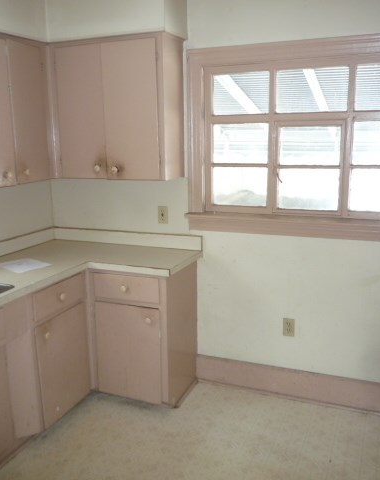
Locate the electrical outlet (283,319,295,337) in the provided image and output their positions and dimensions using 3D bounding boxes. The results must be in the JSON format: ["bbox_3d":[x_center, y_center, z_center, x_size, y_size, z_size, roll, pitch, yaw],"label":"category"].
[{"bbox_3d":[0.617,0.545,2.878,0.072,0.114,0.014,4,12,20],"label":"electrical outlet"}]

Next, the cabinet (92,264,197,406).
[{"bbox_3d":[-0.268,0.535,2.948,0.525,0.790,0.520,4,12,22],"label":"cabinet"}]

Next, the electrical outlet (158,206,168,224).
[{"bbox_3d":[-0.174,-0.163,3.045,0.071,0.114,0.014,4,12,20],"label":"electrical outlet"}]

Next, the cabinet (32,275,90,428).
[{"bbox_3d":[-0.971,0.589,2.727,0.580,0.790,0.440,4,12,22],"label":"cabinet"}]

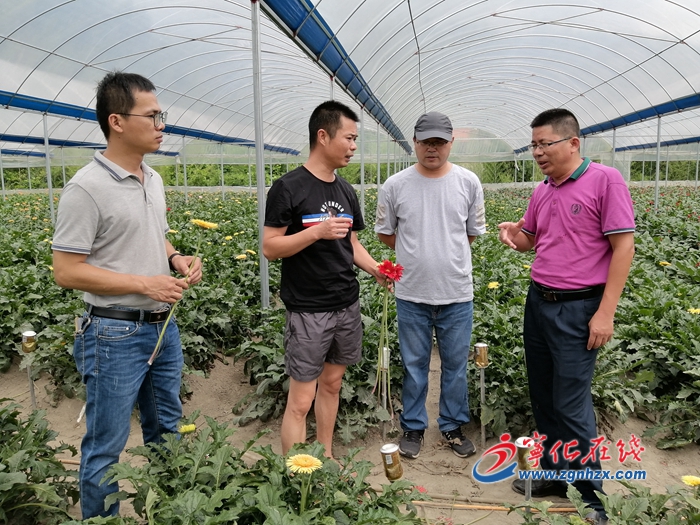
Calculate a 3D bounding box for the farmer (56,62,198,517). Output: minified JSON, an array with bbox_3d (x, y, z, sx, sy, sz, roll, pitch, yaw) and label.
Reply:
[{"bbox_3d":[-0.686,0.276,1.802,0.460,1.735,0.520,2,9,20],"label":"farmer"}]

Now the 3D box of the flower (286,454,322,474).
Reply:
[{"bbox_3d":[-0.129,0.575,1.550,0.101,0.035,0.101,-1,9,0],"label":"flower"}]

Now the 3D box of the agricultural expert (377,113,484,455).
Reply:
[{"bbox_3d":[0.407,0.127,2.743,0.560,1.710,0.370,0,9,6],"label":"agricultural expert"}]

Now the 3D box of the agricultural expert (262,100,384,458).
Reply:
[{"bbox_3d":[-0.108,0.159,2.483,0.560,1.740,0.460,-6,10,-33],"label":"agricultural expert"}]

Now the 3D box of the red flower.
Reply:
[{"bbox_3d":[0.178,0.035,2.400,0.122,0.100,0.075,-3,9,-11],"label":"red flower"}]

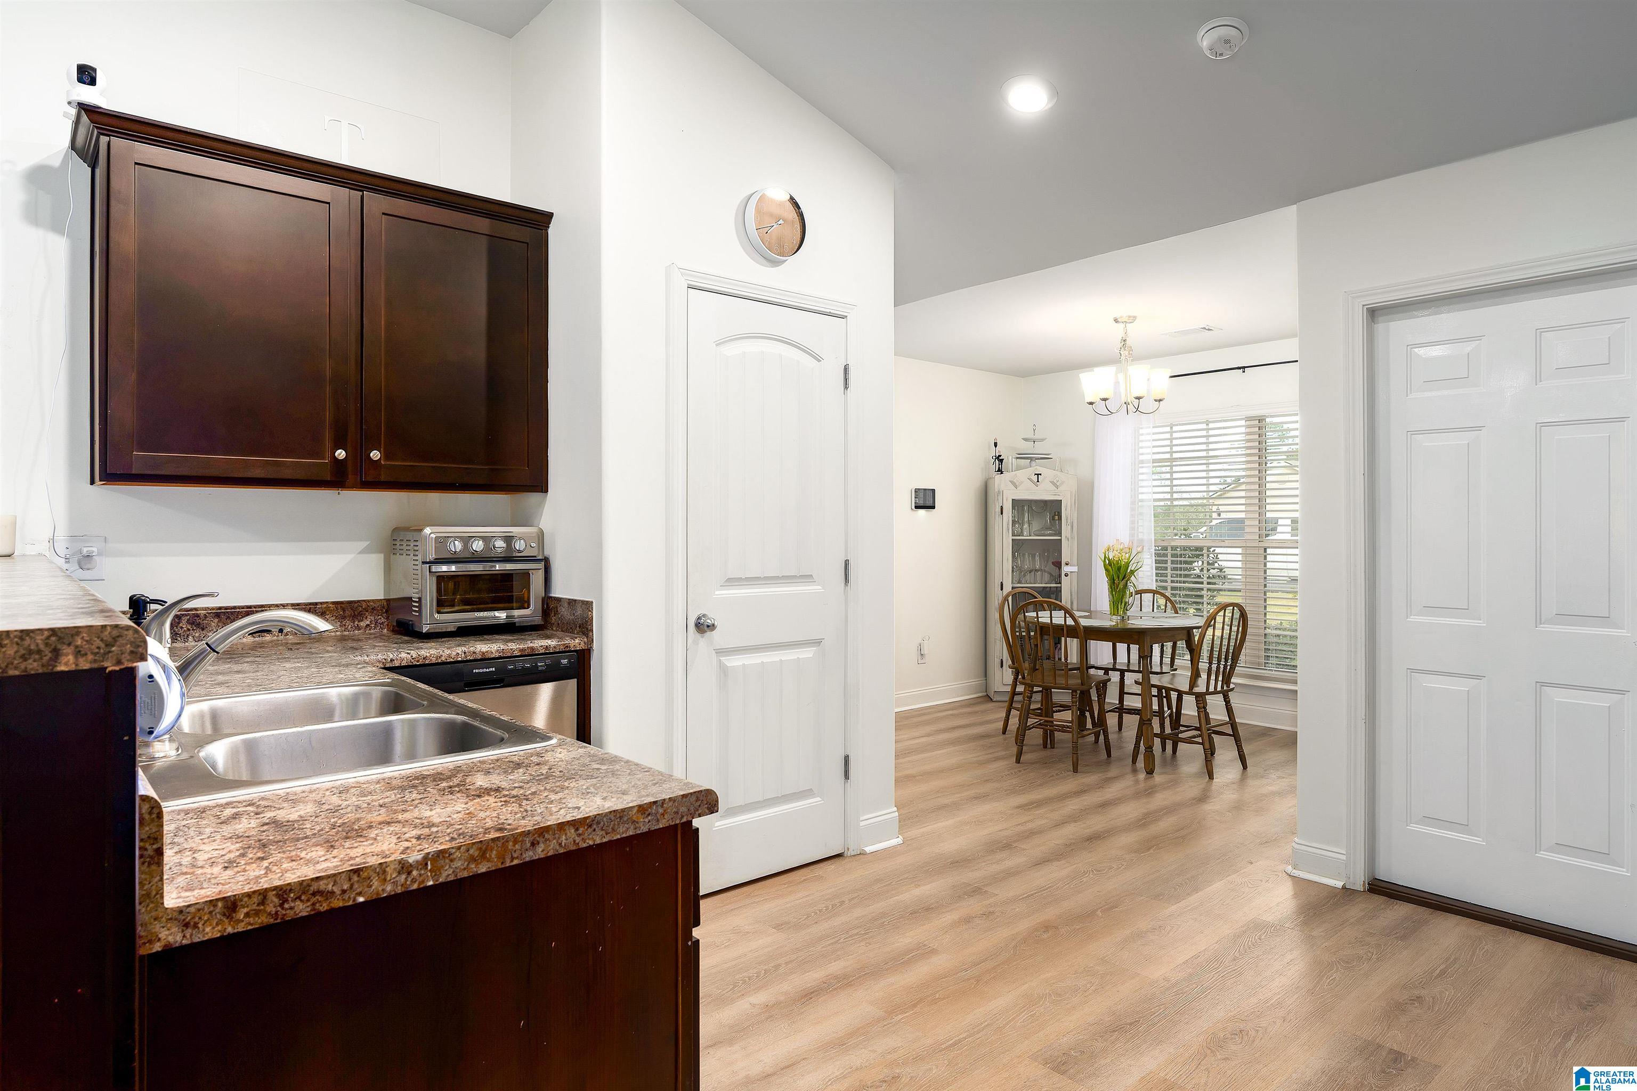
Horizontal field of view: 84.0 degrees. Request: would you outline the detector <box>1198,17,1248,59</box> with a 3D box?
[{"bbox_3d":[1.152,-1.436,2.595,0.140,0.045,0.140,20,-12,-39],"label":"detector"}]

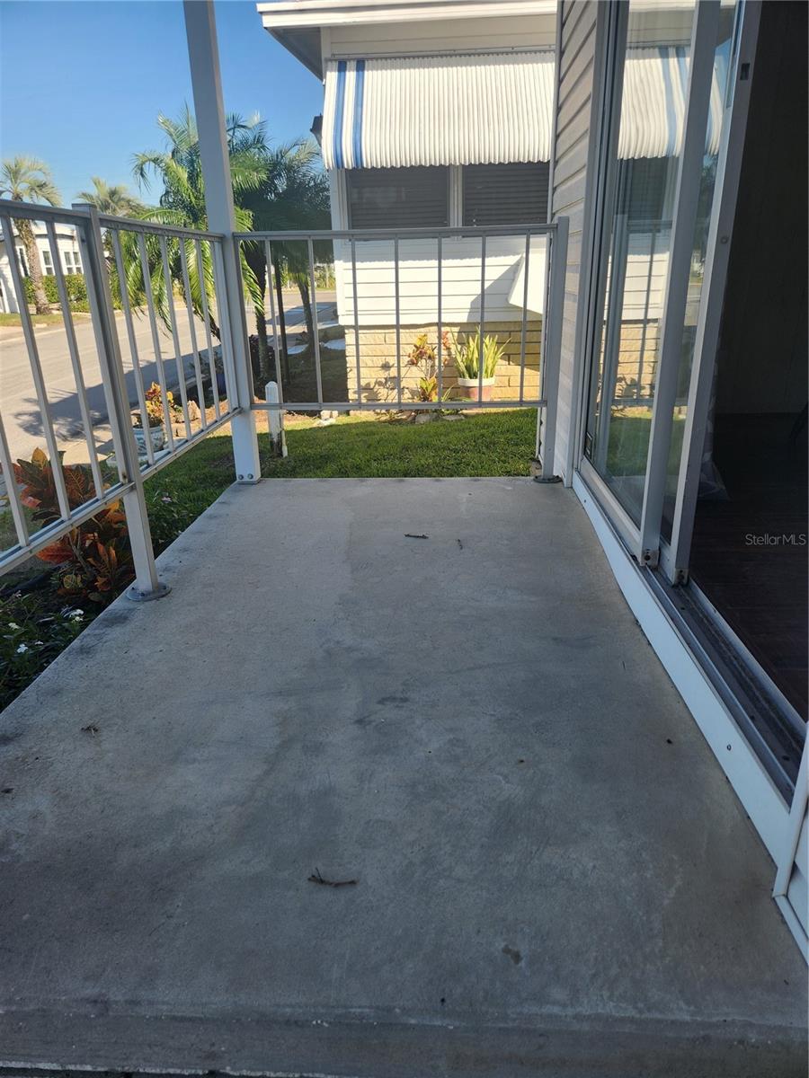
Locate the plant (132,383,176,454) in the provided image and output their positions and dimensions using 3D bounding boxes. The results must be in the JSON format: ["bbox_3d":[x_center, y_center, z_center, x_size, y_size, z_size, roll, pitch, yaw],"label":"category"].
[{"bbox_3d":[-1.907,-0.913,5.404,0.340,0.530,0.340,0,21,4],"label":"plant"}]

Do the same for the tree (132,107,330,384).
[{"bbox_3d":[-2.170,-3.631,9.089,2.400,3.150,2.300,0,21,4],"label":"tree"}]

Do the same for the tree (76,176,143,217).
[{"bbox_3d":[-12.655,-12.925,31.484,2.800,5.100,2.800,0,21,4],"label":"tree"}]

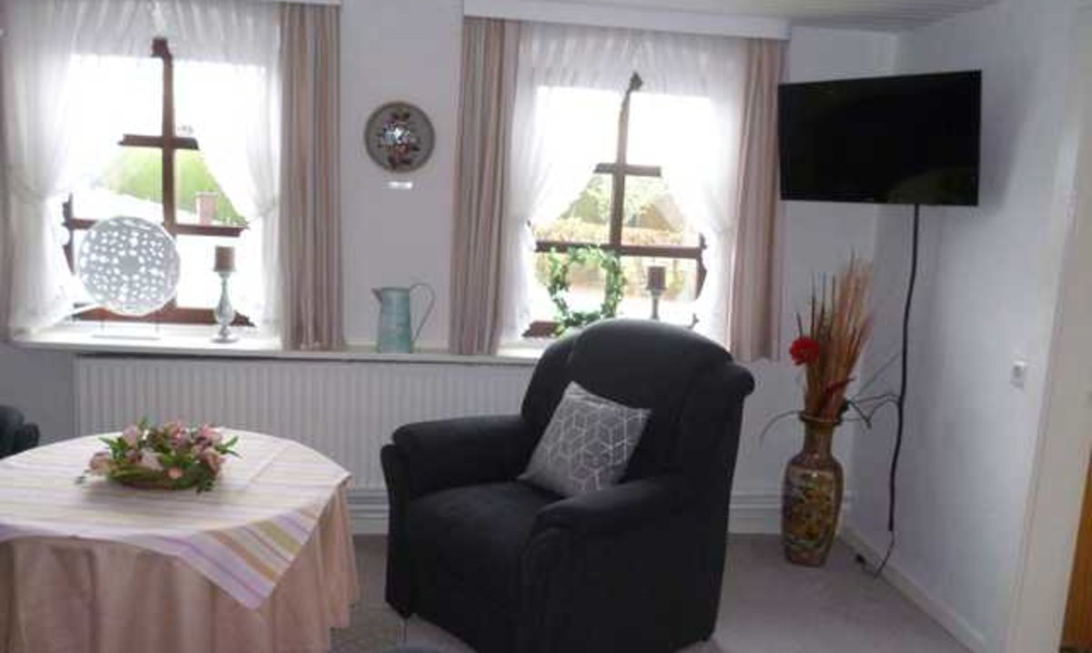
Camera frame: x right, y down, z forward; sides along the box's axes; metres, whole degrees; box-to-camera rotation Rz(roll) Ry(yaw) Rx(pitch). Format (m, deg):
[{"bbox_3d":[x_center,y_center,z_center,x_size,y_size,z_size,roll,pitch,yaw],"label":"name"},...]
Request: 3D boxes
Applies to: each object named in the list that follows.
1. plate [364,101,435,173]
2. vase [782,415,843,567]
[{"bbox_3d":[-0.558,-0.726,3.379,0.262,0.262,0.030,2,9,-7],"label":"plate"},{"bbox_3d":[1.143,0.709,3.783,0.250,0.620,0.250,1,9,-8],"label":"vase"}]

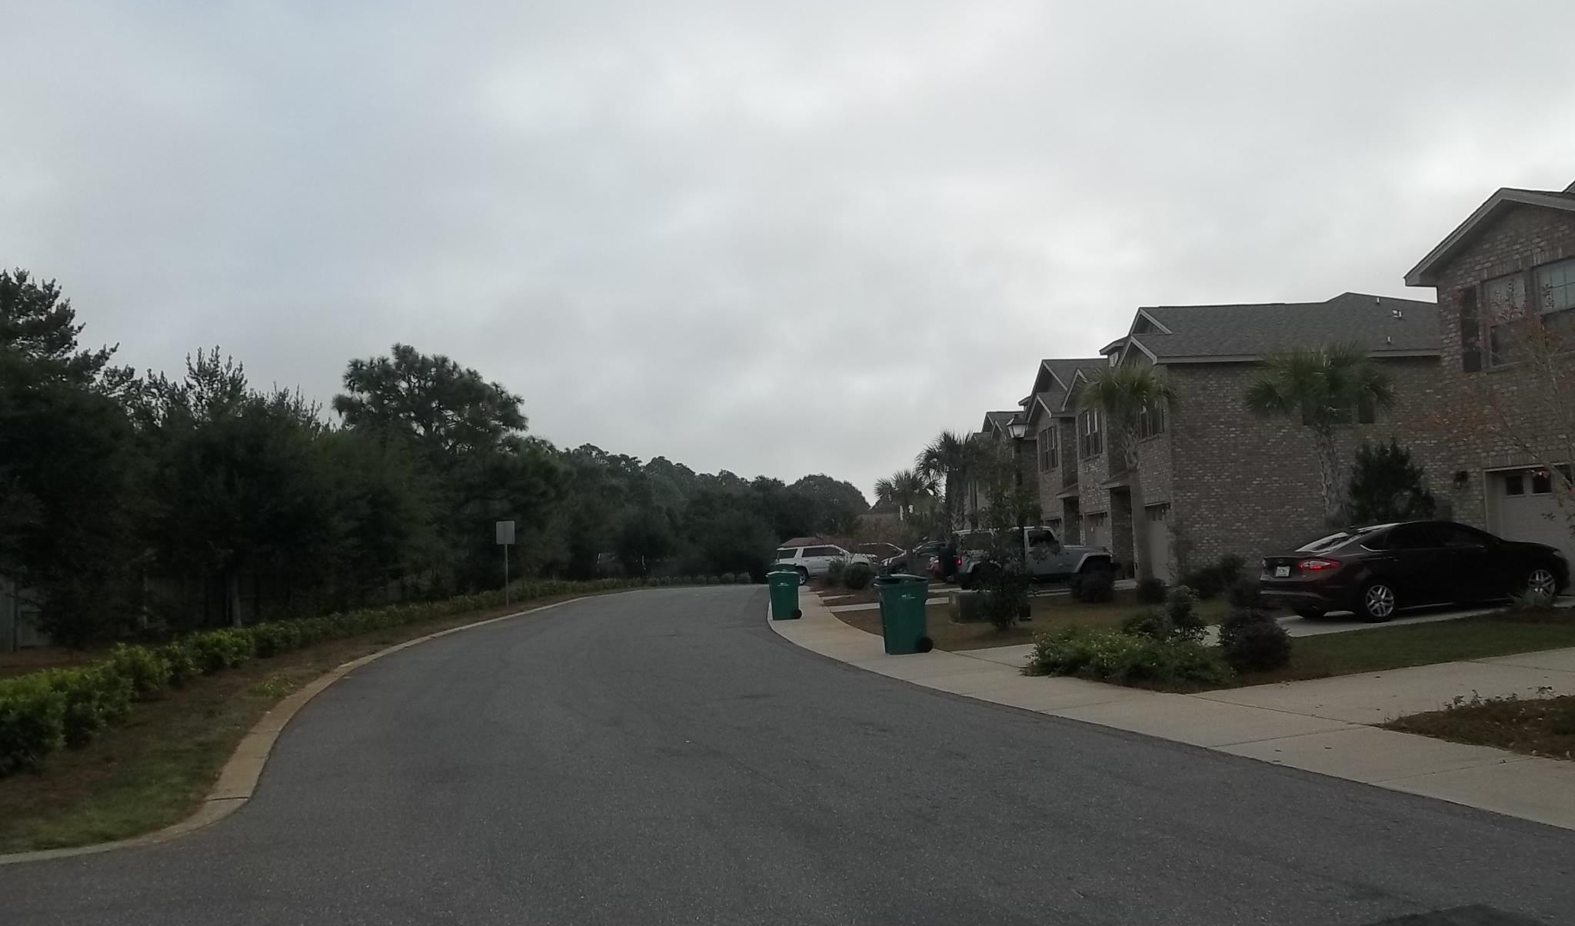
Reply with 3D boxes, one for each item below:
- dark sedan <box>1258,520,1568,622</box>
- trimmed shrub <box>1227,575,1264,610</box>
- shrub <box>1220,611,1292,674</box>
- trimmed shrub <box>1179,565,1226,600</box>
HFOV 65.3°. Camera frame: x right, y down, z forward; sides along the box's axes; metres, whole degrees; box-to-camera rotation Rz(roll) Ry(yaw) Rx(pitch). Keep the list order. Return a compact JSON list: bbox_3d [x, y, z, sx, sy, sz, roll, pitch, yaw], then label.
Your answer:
[{"bbox_3d":[10.259,1.702,20.035,4.850,1.470,1.860,-4,-4,-11],"label":"dark sedan"},{"bbox_3d":[8.495,2.398,22.800,0.700,0.670,0.700,-2,-4,0],"label":"trimmed shrub"},{"bbox_3d":[4.935,1.894,12.950,0.730,0.630,0.730,-3,-5,21],"label":"shrub"},{"bbox_3d":[8.931,2.588,26.500,1.000,0.750,0.950,-2,-4,0],"label":"trimmed shrub"}]

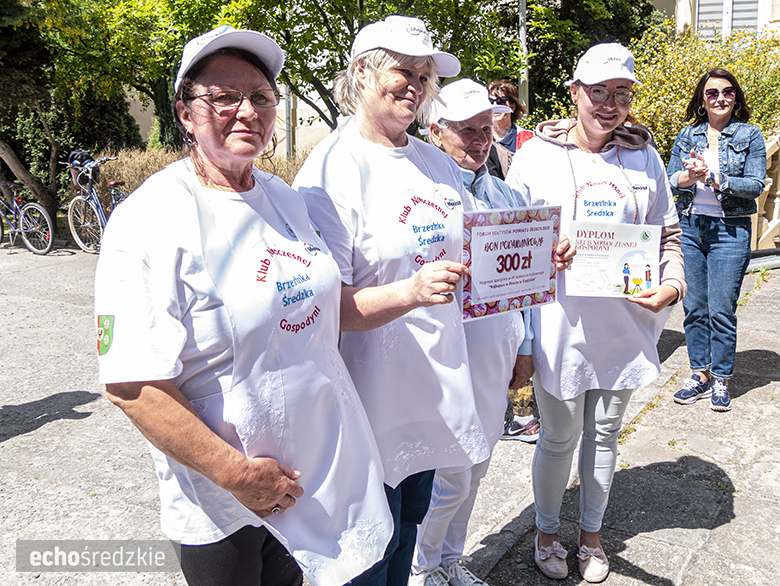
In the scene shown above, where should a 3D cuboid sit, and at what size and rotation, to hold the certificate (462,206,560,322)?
[{"bbox_3d":[0.256,-0.065,1.300,0.300,0.213,0.010,-9,14,-37],"label":"certificate"}]

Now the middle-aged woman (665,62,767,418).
[{"bbox_3d":[1.640,-0.240,3.200,0.500,1.700,0.400,6,15,29],"label":"middle-aged woman"}]

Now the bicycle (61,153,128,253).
[{"bbox_3d":[-3.500,-1.100,7.850,0.620,1.090,1.750,0,13,6],"label":"bicycle"}]

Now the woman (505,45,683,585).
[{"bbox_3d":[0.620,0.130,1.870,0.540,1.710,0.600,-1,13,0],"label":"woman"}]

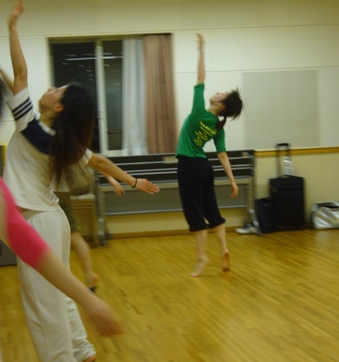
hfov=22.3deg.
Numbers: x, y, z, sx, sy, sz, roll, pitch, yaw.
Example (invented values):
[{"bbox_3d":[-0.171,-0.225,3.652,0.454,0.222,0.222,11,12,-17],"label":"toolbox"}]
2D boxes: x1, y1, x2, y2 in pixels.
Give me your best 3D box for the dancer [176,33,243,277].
[{"bbox_3d":[0.341,-0.204,7.350,0.550,2.060,0.540,3,8,42],"label":"dancer"}]

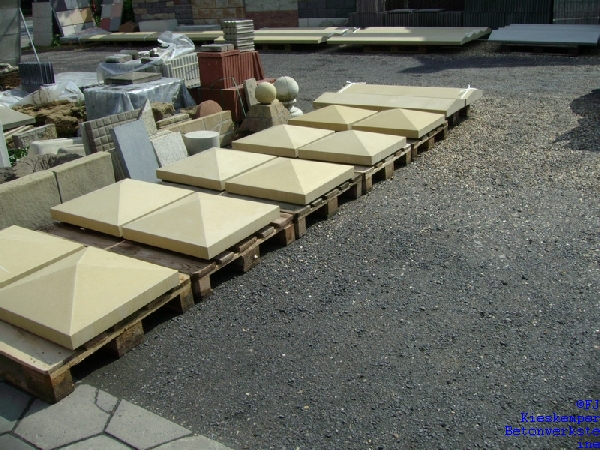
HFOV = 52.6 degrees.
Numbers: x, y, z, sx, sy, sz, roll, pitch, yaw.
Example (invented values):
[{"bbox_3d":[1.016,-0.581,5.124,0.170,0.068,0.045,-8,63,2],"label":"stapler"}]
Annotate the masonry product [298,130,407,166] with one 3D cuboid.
[{"bbox_3d":[0.404,-0.642,4.616,0.607,0.161,0.607,11,26,31],"label":"masonry product"}]

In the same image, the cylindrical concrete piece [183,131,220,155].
[{"bbox_3d":[-0.774,-0.597,4.905,0.296,0.268,0.296,-3,22,1],"label":"cylindrical concrete piece"}]

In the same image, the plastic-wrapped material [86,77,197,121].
[{"bbox_3d":[-1.756,-1.321,6.615,0.640,0.417,0.828,11,26,31],"label":"plastic-wrapped material"}]

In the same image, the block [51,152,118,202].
[{"bbox_3d":[-1.351,-0.192,3.815,0.115,0.422,0.400,11,26,31],"label":"block"}]

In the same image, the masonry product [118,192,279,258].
[{"bbox_3d":[-0.533,-0.064,3.311,0.600,0.172,0.600,11,27,31],"label":"masonry product"}]

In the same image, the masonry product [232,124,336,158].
[{"bbox_3d":[-0.130,-0.735,4.921,0.607,0.161,0.607,11,26,31],"label":"masonry product"}]

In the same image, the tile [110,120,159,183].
[{"bbox_3d":[-1.138,-0.456,4.286,0.050,0.520,0.253,-5,18,36],"label":"tile"}]

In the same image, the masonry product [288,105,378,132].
[{"bbox_3d":[0.313,-1.020,5.548,0.607,0.159,0.607,11,26,31],"label":"masonry product"}]

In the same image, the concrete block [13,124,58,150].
[{"bbox_3d":[-2.603,-0.877,5.967,0.098,0.145,0.470,7,25,25],"label":"concrete block"}]

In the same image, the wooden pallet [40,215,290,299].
[{"bbox_3d":[-0.779,0.059,3.474,1.200,0.146,0.800,11,26,31],"label":"wooden pallet"}]

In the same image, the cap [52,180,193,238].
[{"bbox_3d":[-1.076,-0.172,3.691,0.607,0.166,0.607,11,27,32],"label":"cap"}]

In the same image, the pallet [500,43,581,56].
[{"bbox_3d":[4.038,-2.883,9.843,1.200,0.144,0.800,13,28,36],"label":"pallet"}]

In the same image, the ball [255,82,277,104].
[{"bbox_3d":[-0.336,-1.286,5.912,0.211,0.211,0.211,-3,22,1],"label":"ball"}]

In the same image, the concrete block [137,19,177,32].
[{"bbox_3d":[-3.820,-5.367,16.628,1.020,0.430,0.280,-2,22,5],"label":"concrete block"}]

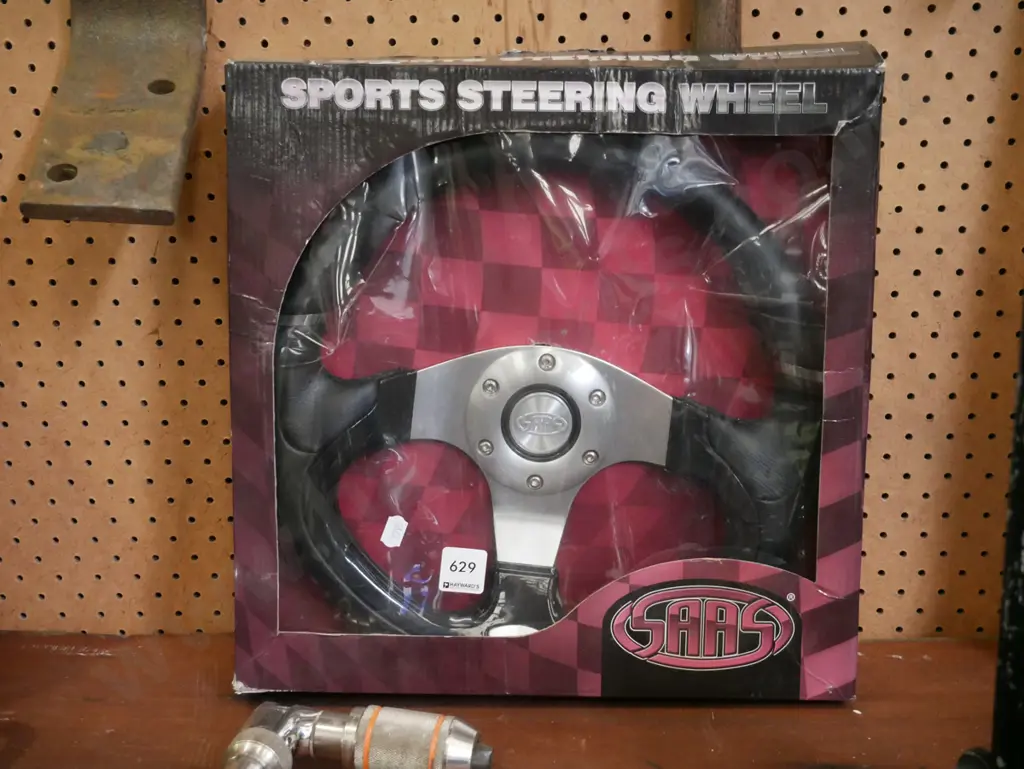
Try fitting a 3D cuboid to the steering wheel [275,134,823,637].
[{"bbox_3d":[0.020,0.005,0.733,0.335,0.333,0.064,6,7,2],"label":"steering wheel"}]

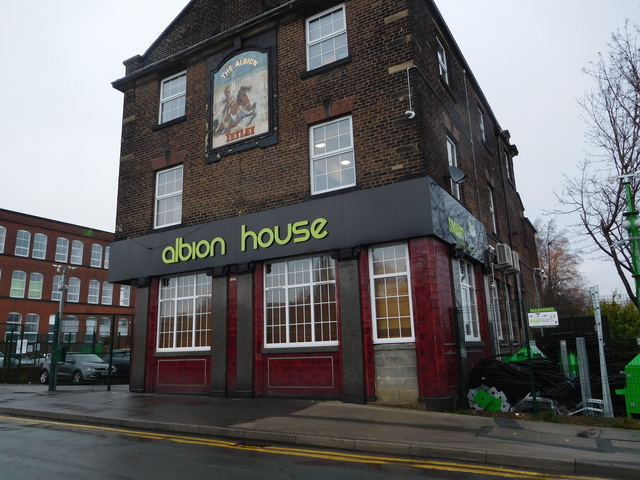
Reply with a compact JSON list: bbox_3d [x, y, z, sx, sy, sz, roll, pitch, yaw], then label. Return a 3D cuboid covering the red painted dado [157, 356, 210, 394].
[{"bbox_3d":[-3.635,3.596,12.473,2.150,0.900,0.140,-9,-14,30],"label":"red painted dado"}]

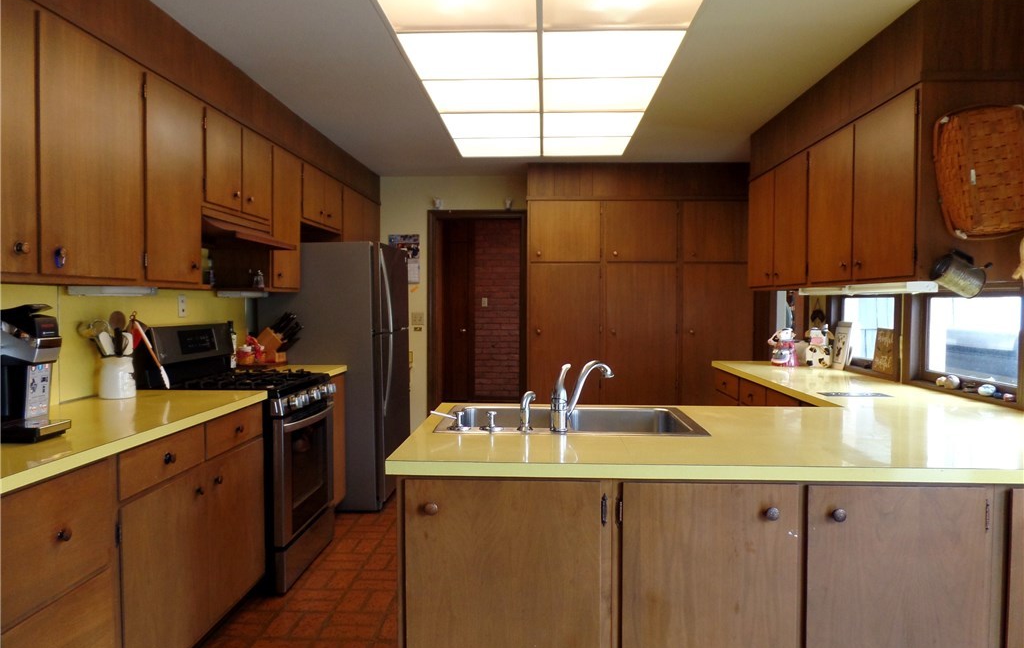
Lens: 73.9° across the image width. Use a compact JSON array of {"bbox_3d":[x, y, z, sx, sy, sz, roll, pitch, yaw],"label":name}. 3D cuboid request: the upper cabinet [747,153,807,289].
[{"bbox_3d":[1.767,-0.575,4.063,0.380,0.720,1.050,0,2,3],"label":"upper cabinet"}]

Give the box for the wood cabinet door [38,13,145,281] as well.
[{"bbox_3d":[-1.399,-0.544,2.286,0.028,0.776,0.519,0,2,3],"label":"wood cabinet door"}]

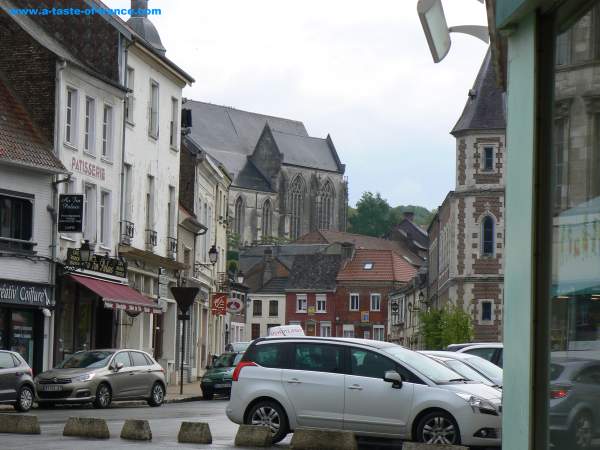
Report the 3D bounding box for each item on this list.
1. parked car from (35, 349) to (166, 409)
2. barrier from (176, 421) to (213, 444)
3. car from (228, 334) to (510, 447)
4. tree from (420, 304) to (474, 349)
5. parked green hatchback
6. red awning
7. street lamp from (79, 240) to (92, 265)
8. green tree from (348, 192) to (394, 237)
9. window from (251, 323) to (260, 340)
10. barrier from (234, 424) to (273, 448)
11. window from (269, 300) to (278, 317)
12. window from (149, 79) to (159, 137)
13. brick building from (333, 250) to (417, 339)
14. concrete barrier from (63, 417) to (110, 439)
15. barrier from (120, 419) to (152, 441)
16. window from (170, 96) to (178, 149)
[{"bbox_3d":[-5.010,3.840,53.300,1.790,1.490,4.330,-1,-5,26],"label":"parked car"},{"bbox_3d":[-1.552,3.089,31.400,0.470,0.320,0.300,0,-4,21],"label":"barrier"},{"bbox_3d":[1.107,2.632,32.832,4.530,1.640,1.840,0,-5,18],"label":"car"},{"bbox_3d":[7.673,6.164,110.000,2.800,4.100,2.800,1,-5,0],"label":"tree"},{"bbox_3d":[-1.723,4.577,64.097,1.620,1.410,3.700,0,-5,17],"label":"parked green hatchback"},{"bbox_3d":[-5.729,2.227,66.185,1.080,1.000,5.600,0,-5,13],"label":"red awning"},{"bbox_3d":[-6.492,0.832,64.000,0.360,0.720,0.360,0,-5,13],"label":"street lamp"},{"bbox_3d":[10.896,-0.227,320.000,6.500,9.000,6.500,1,-4,0],"label":"green tree"},{"bbox_3d":[-4.443,10.879,214.000,0.900,1.950,0.150,0,-4,15],"label":"window"},{"bbox_3d":[-0.673,3.076,30.800,0.500,0.320,0.300,0,-4,21],"label":"barrier"},{"bbox_3d":[-2.438,7.771,196.800,0.900,1.500,0.200,0,-5,14],"label":"window"},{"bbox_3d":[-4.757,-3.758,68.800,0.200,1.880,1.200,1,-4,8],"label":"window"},{"bbox_3d":[6.871,7.178,199.035,5.900,9.500,7.500,0,-5,14],"label":"brick building"},{"bbox_3d":[-3.324,3.165,33.000,0.690,0.310,0.300,0,-4,22],"label":"concrete barrier"},{"bbox_3d":[-2.465,3.134,32.457,0.430,0.310,0.470,0,-5,12],"label":"barrier"},{"bbox_3d":[-4.481,-3.660,75.500,0.170,1.800,1.000,1,-5,9],"label":"window"}]

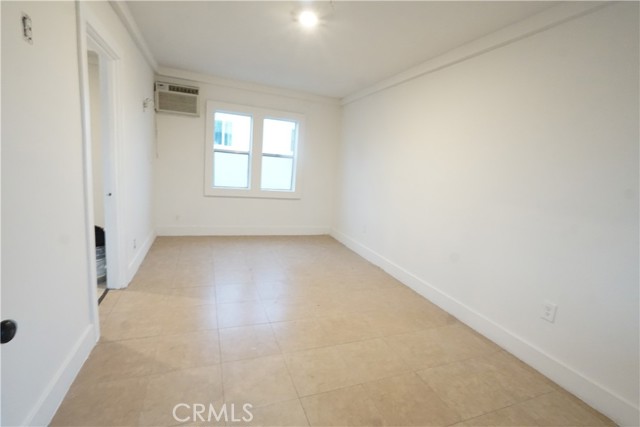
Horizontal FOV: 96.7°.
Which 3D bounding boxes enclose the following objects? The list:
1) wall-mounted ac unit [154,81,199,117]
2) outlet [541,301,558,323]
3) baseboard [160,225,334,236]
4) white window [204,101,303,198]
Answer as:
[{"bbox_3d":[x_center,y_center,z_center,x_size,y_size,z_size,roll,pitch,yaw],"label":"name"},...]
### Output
[{"bbox_3d":[-2.003,-1.598,4.014,0.530,0.375,0.200,1,11,-22],"label":"wall-mounted ac unit"},{"bbox_3d":[1.598,0.685,1.990,0.012,0.122,0.077,1,11,-22],"label":"outlet"},{"bbox_3d":[-1.129,0.310,4.873,2.901,0.163,0.022,1,11,-22],"label":"baseboard"},{"bbox_3d":[-1.031,-0.974,4.635,1.528,1.427,0.100,1,11,-22],"label":"white window"}]

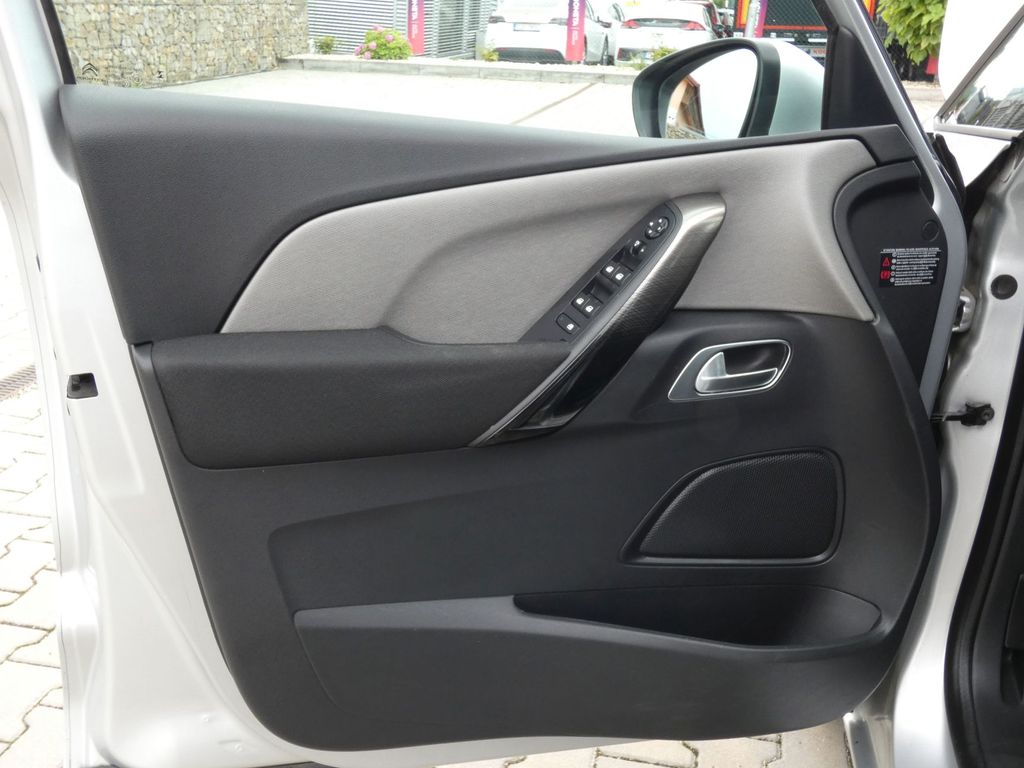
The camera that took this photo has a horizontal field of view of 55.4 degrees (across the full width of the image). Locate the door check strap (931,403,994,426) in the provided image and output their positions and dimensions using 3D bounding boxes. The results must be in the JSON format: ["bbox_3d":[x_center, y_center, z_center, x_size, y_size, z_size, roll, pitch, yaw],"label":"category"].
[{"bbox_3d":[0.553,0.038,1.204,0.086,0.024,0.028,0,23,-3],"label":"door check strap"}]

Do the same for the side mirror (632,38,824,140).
[{"bbox_3d":[0.278,-0.319,1.145,0.145,0.165,0.240,-10,25,-25],"label":"side mirror"}]

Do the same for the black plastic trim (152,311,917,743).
[{"bbox_3d":[0.052,0.175,1.093,0.885,0.520,0.130,0,23,-3],"label":"black plastic trim"}]

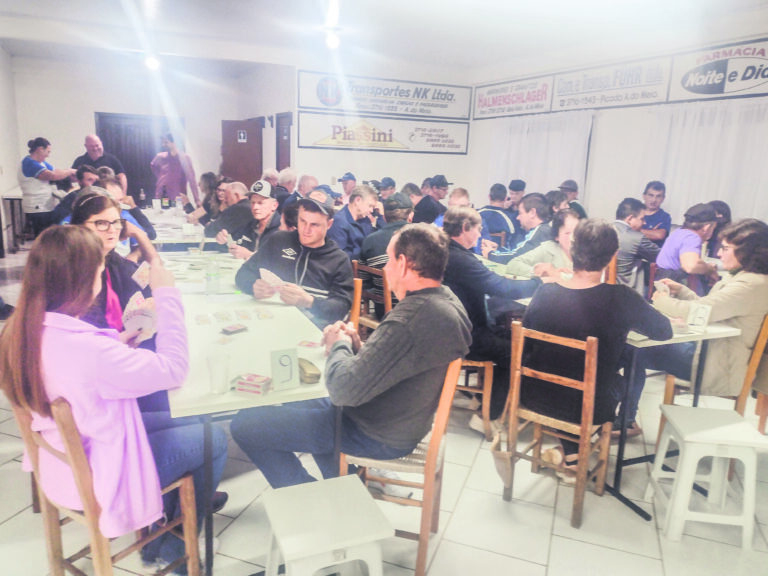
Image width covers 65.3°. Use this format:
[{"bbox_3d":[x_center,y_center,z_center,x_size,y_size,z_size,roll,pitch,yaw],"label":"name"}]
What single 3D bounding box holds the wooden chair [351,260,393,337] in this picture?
[{"bbox_3d":[0.039,0.247,4.127,0.420,0.870,0.380,-8,16,-40],"label":"wooden chair"}]

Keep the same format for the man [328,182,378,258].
[{"bbox_3d":[-0.134,-0.101,4.635,0.800,1.320,0.520,-1,13,-16],"label":"man"}]

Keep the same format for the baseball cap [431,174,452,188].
[{"bbox_3d":[0.691,-1.280,7.200,0.270,0.140,0.180,0,12,-10],"label":"baseball cap"}]

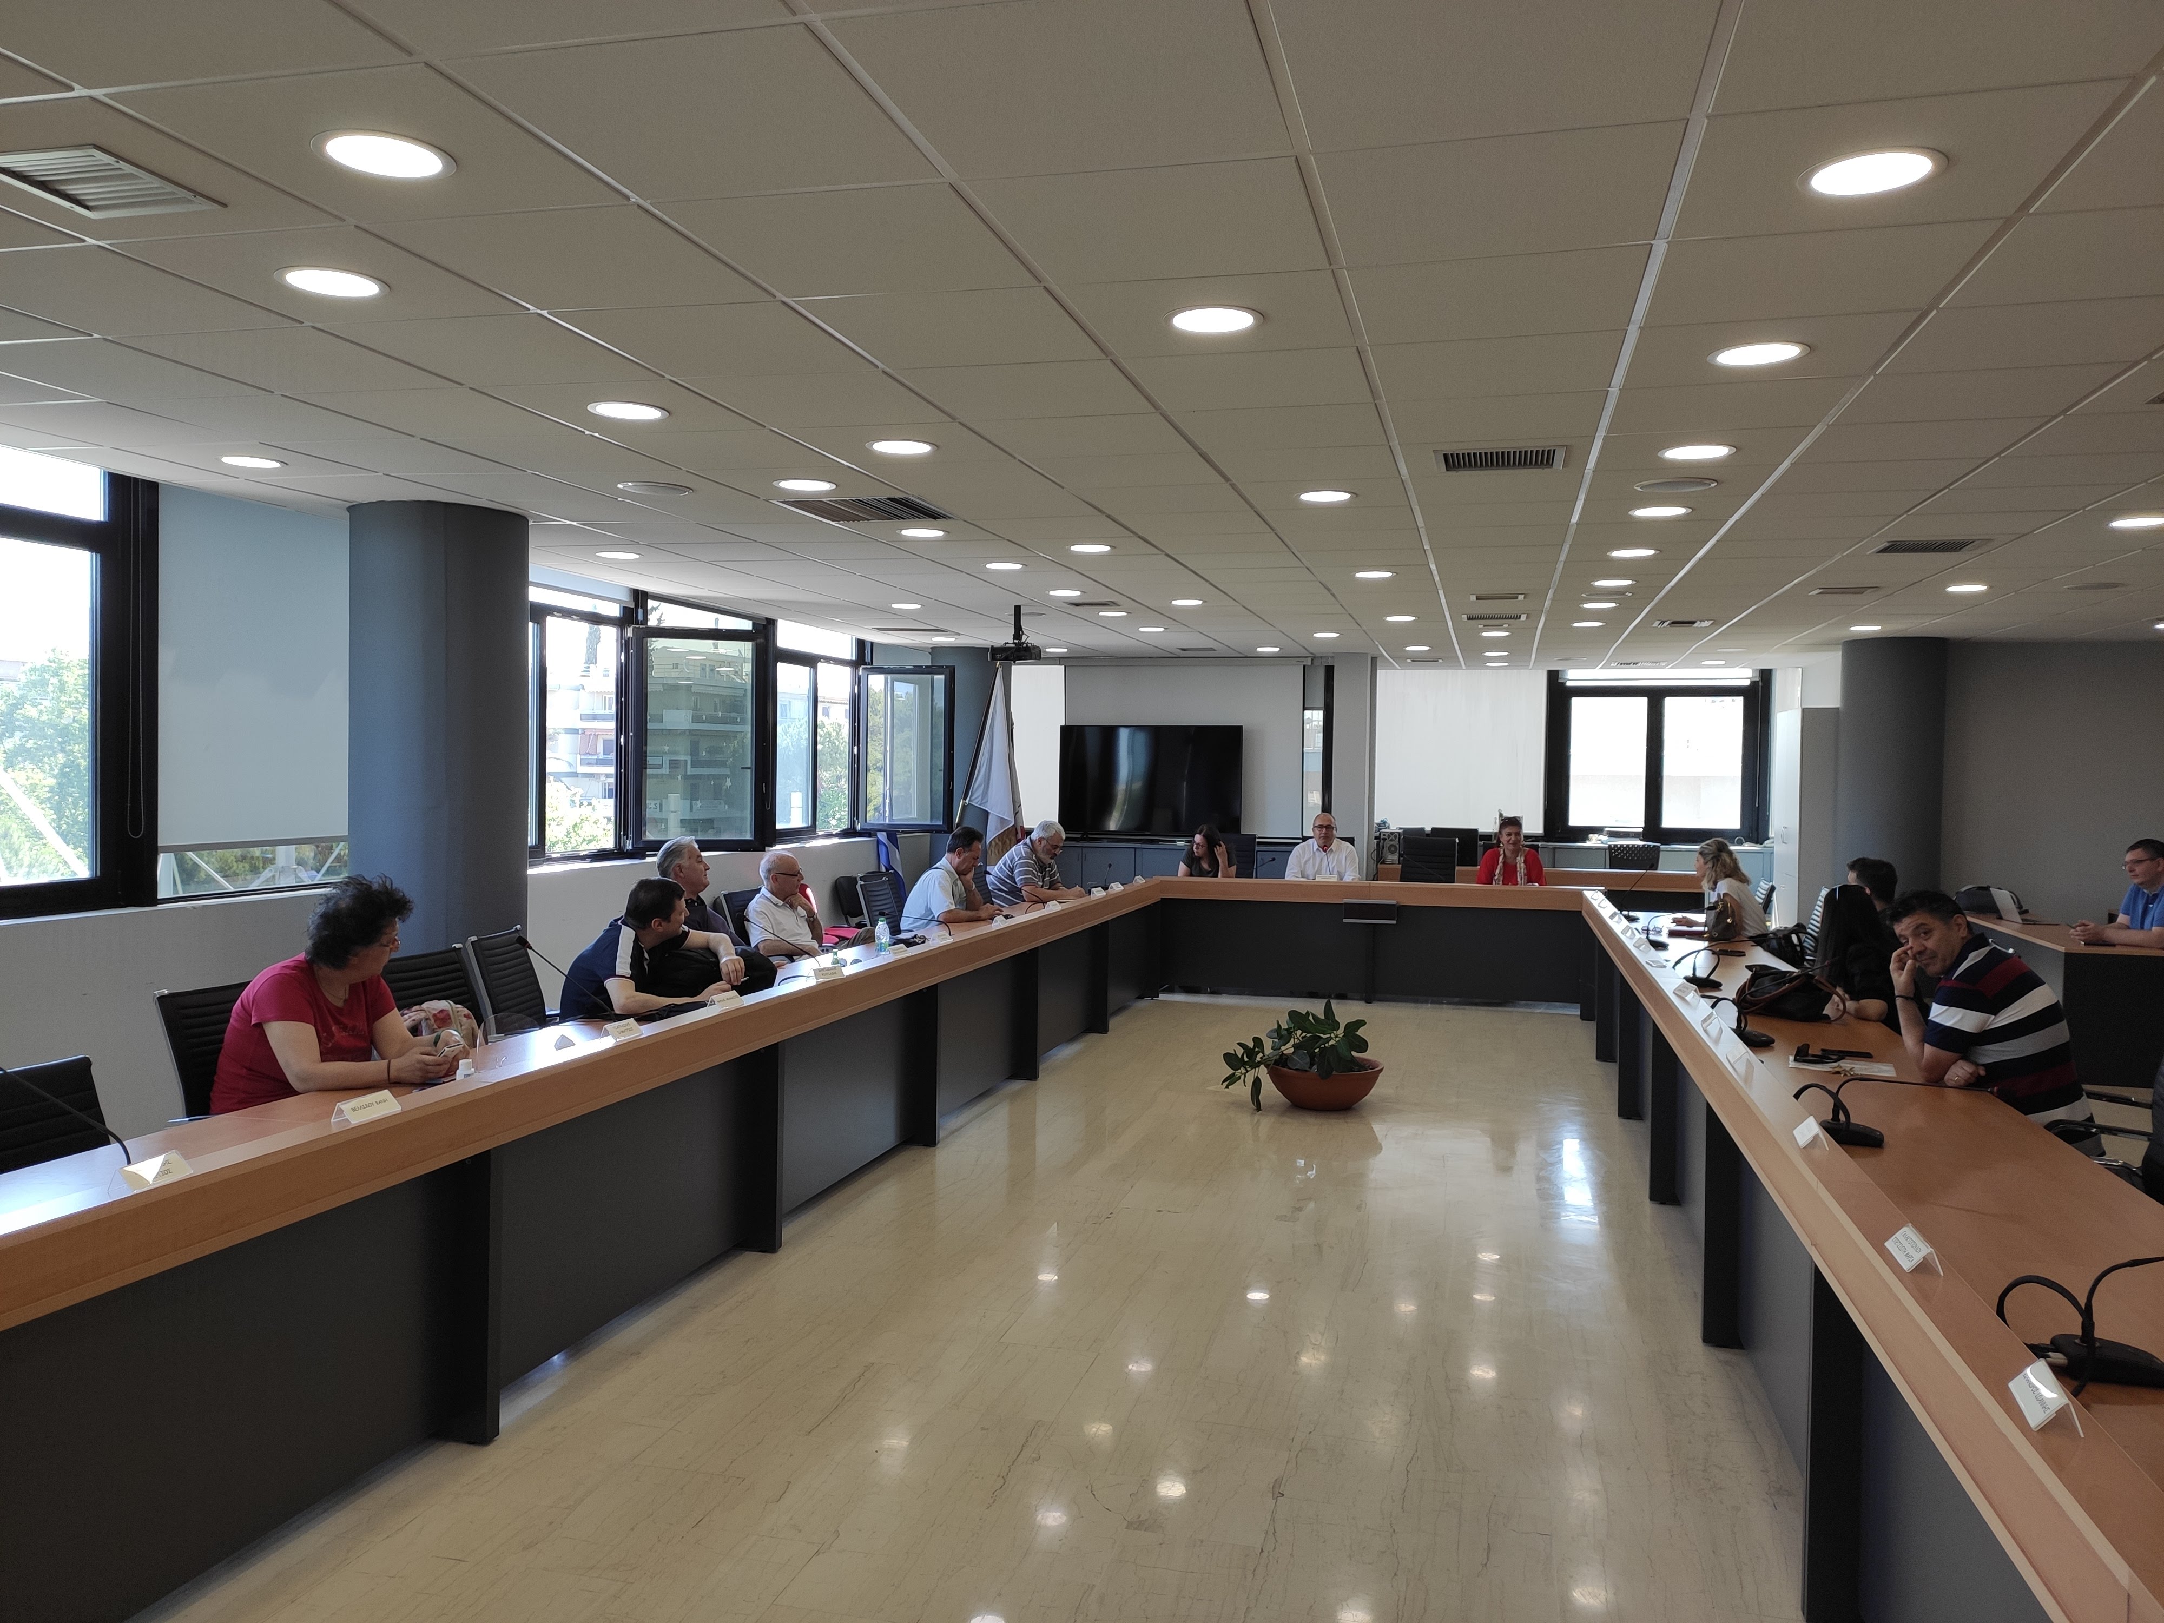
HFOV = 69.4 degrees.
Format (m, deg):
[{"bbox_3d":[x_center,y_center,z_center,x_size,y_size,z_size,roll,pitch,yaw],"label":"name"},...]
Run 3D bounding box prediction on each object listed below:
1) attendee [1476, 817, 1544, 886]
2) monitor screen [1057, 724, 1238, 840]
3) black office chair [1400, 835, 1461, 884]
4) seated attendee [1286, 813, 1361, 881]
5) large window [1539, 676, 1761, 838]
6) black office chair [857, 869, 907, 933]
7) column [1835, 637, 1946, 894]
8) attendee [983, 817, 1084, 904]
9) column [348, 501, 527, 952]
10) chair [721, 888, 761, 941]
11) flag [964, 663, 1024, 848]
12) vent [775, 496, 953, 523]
[{"bbox_3d":[3.065,0.725,11.230,0.517,1.313,0.731,1,2,15],"label":"attendee"},{"bbox_3d":[0.593,-0.265,13.402,1.599,0.926,0.078,1,2,9],"label":"monitor screen"},{"bbox_3d":[2.547,0.791,11.530,0.566,1.147,0.604,1,2,13],"label":"black office chair"},{"bbox_3d":[1.774,0.686,11.570,0.546,1.331,0.731,1,2,15],"label":"seated attendee"},{"bbox_3d":[5.114,-0.470,13.972,1.882,1.550,0.136,1,2,15],"label":"large window"},{"bbox_3d":[-0.913,0.860,8.882,0.604,1.040,0.566,2,2,27],"label":"black office chair"},{"bbox_3d":[5.644,0.124,10.921,0.663,2.615,0.663,1,2,15],"label":"column"},{"bbox_3d":[-0.298,0.722,9.675,0.829,1.294,0.566,1,2,15],"label":"attendee"},{"bbox_3d":[-2.590,0.115,6.299,0.663,2.615,0.663,1,2,15],"label":"column"},{"bbox_3d":[-1.316,0.892,7.275,0.604,1.050,0.566,2,2,20],"label":"chair"},{"bbox_3d":[-0.691,-0.454,12.374,0.488,1.443,0.273,1,2,1],"label":"flag"},{"bbox_3d":[-0.823,-1.166,5.994,0.575,0.049,0.556,1,2,15],"label":"vent"}]

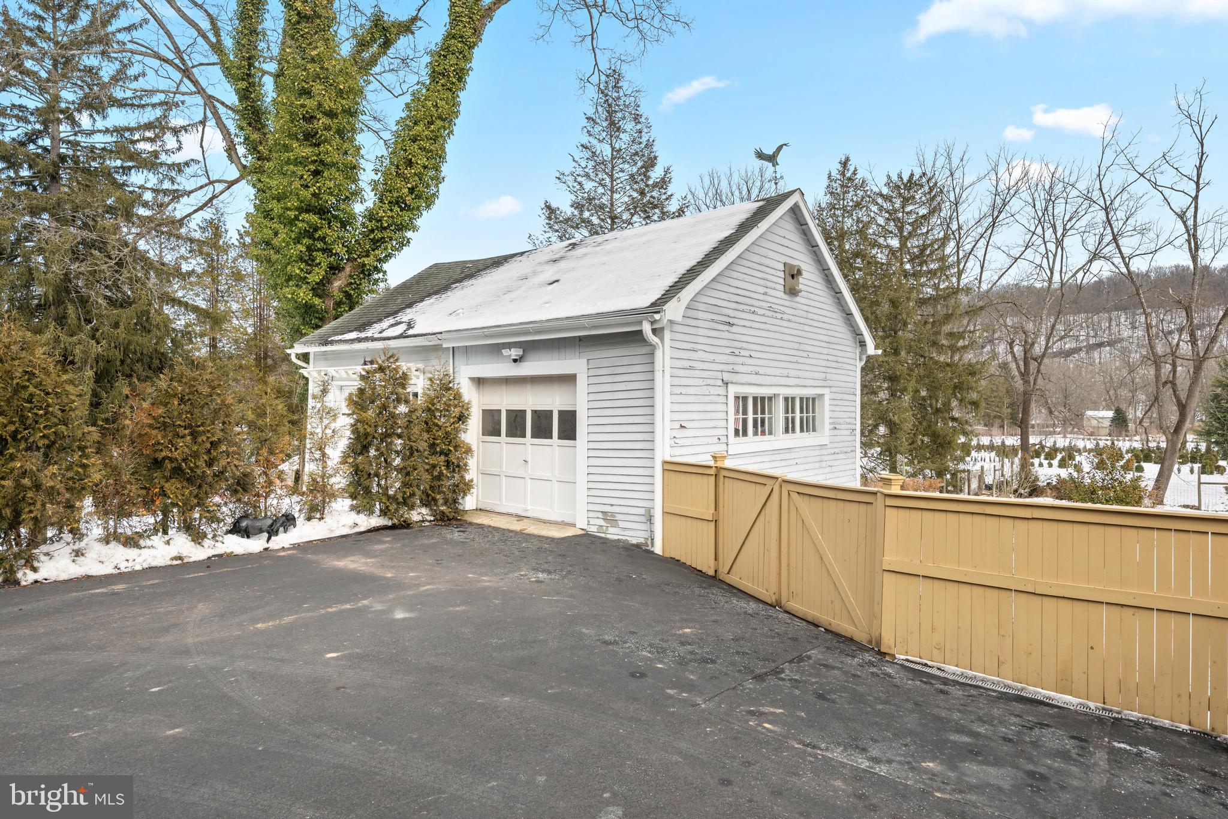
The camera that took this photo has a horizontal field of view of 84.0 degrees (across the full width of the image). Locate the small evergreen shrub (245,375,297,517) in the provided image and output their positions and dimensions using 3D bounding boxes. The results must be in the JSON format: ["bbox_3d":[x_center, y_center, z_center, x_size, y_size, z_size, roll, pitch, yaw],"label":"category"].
[{"bbox_3d":[-4.726,0.542,9.400,0.740,2.010,0.703,0,0,-27],"label":"small evergreen shrub"}]

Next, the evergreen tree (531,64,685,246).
[{"bbox_3d":[-0.209,-5.432,27.000,7.400,16.481,7.400,0,0,0],"label":"evergreen tree"}]

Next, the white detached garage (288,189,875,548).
[{"bbox_3d":[-0.875,-0.906,13.957,9.918,5.455,7.011,0,0,41],"label":"white detached garage"}]

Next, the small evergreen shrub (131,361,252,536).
[{"bbox_3d":[-5.445,0.514,8.800,1.572,2.364,1.415,0,0,-32],"label":"small evergreen shrub"}]

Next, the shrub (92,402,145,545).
[{"bbox_3d":[-6.107,0.762,8.400,0.650,1.760,0.617,0,0,-36],"label":"shrub"}]

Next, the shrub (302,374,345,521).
[{"bbox_3d":[-4.161,0.542,9.750,0.603,2.098,0.573,0,0,-23],"label":"shrub"}]

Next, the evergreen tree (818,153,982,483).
[{"bbox_3d":[8.562,-2.509,20.500,5.046,9.976,4.541,0,0,23],"label":"evergreen tree"}]

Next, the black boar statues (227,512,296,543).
[{"bbox_3d":[-4.280,1.425,8.320,0.830,0.330,0.420,0,0,-16],"label":"black boar statues"}]

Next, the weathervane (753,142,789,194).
[{"bbox_3d":[2.563,-3.940,11.112,0.600,0.840,0.500,0,0,27],"label":"weathervane"}]

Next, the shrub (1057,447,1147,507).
[{"bbox_3d":[11.764,1.648,16.500,2.205,1.578,1.984,0,0,35],"label":"shrub"}]

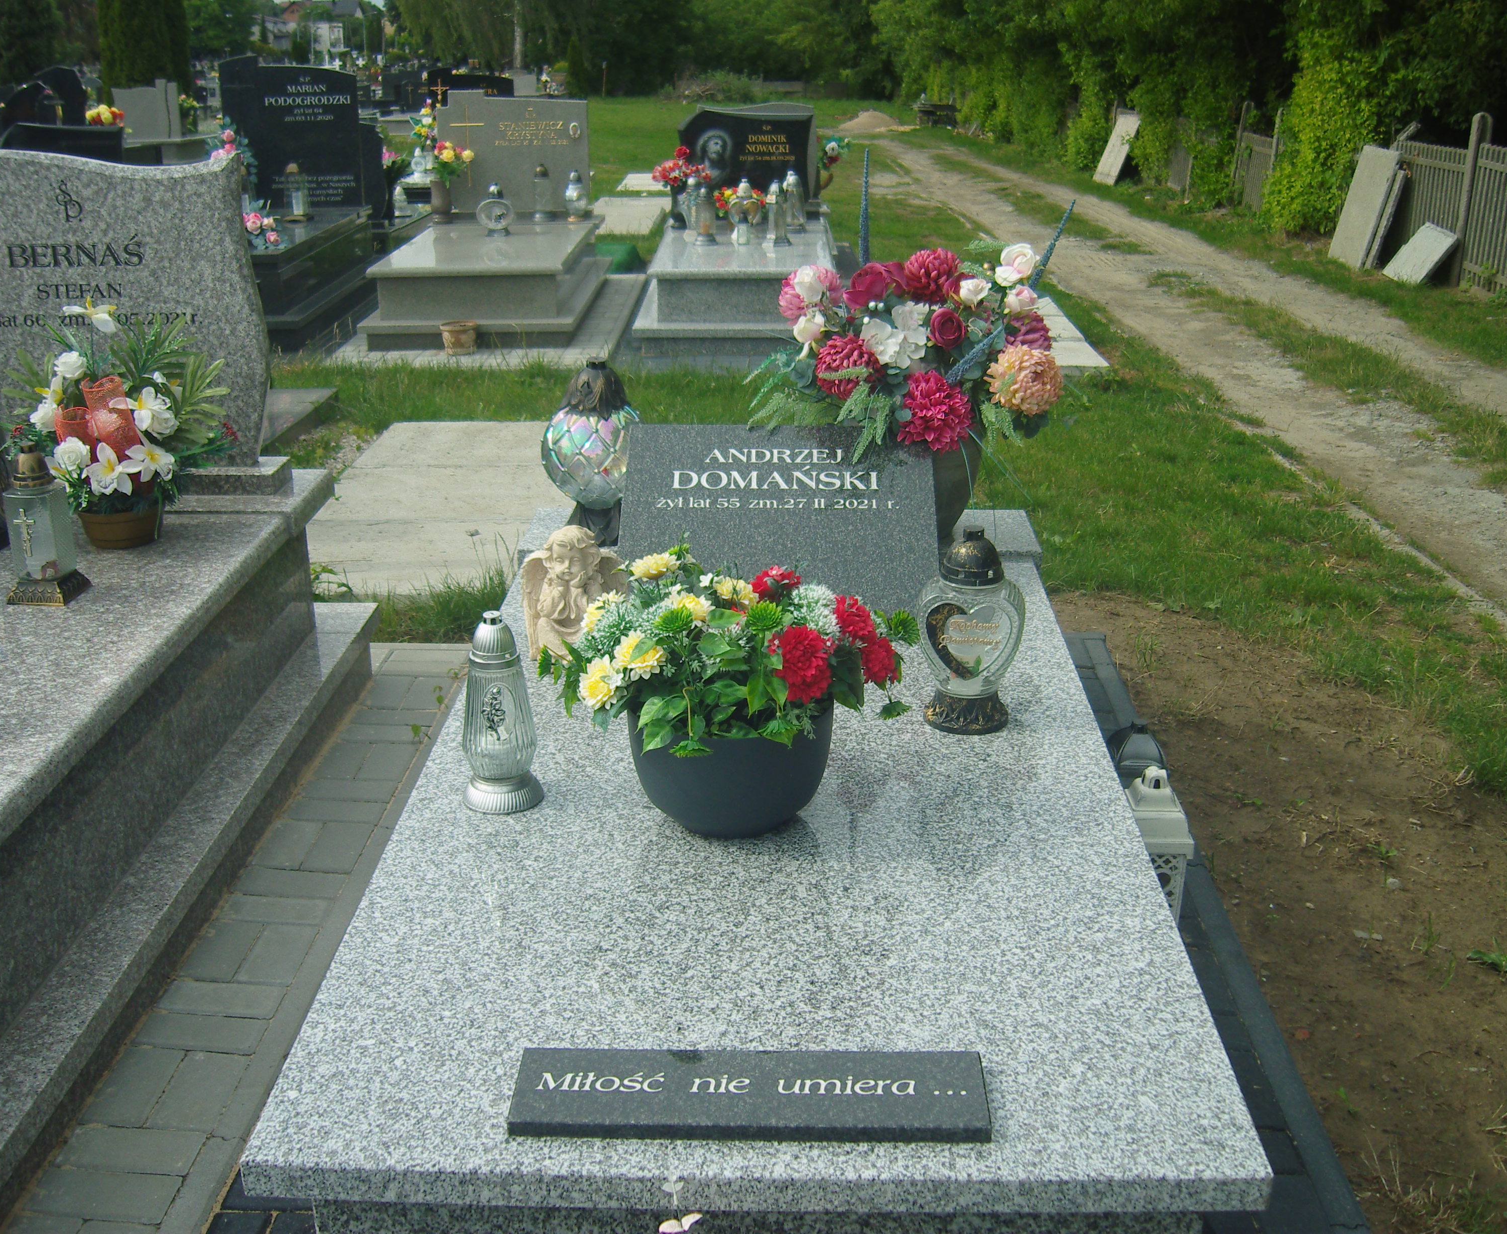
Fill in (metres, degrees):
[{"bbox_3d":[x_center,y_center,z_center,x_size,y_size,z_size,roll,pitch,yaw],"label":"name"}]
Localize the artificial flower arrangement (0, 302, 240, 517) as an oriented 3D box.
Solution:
[{"bbox_3d":[-1.331,-0.434,3.397,0.470,0.440,0.380,1,20,2],"label":"artificial flower arrangement"}]

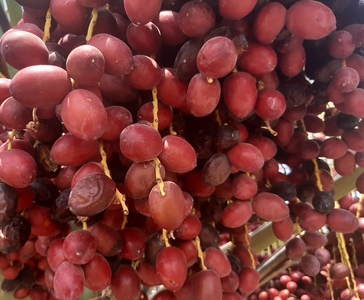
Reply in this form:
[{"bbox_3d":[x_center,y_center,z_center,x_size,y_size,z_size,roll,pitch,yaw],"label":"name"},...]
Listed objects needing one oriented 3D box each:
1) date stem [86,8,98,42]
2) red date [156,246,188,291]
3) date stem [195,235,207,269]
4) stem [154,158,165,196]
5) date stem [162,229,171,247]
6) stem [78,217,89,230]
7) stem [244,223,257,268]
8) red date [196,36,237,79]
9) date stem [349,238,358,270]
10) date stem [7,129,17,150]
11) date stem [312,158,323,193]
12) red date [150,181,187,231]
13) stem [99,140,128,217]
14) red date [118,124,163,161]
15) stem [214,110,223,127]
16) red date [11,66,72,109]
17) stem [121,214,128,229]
[{"bbox_3d":[-0.075,-0.104,0.250,0.004,0.032,0.004,12,-11,-21],"label":"date stem"},{"bbox_3d":[-0.009,0.112,0.285,0.029,0.043,0.029,-2,-22,-3],"label":"red date"},{"bbox_3d":[0.020,0.105,0.305,0.004,0.034,0.004,-14,-12,-1],"label":"date stem"},{"bbox_3d":[-0.016,0.020,0.226,0.005,0.030,0.005,-10,-14,0],"label":"stem"},{"bbox_3d":[-0.014,0.082,0.283,0.004,0.017,0.004,-11,-12,-6],"label":"date stem"},{"bbox_3d":[-0.077,0.058,0.237,0.007,0.012,0.007,-8,-11,0],"label":"stem"},{"bbox_3d":[0.077,0.108,0.337,0.005,0.047,0.005,-11,-9,0],"label":"stem"},{"bbox_3d":[0.027,-0.070,0.226,0.028,0.036,0.028,44,-33,-7],"label":"red date"},{"bbox_3d":[0.332,0.200,0.580,0.005,0.055,0.005,-10,-14,27],"label":"date stem"},{"bbox_3d":[-0.141,-0.008,0.248,0.005,0.019,0.005,0,-10,0],"label":"date stem"},{"bbox_3d":[0.195,0.036,0.430,0.006,0.049,0.006,-12,-13,23],"label":"date stem"},{"bbox_3d":[-0.011,0.044,0.235,0.028,0.038,0.028,-5,-24,-4],"label":"red date"},{"bbox_3d":[-0.055,0.022,0.242,0.007,0.063,0.007,-21,-8,0],"label":"stem"},{"bbox_3d":[-0.031,-0.005,0.232,0.028,0.028,0.037,7,0,33],"label":"red date"},{"bbox_3d":[0.041,-0.035,0.335,0.003,0.019,0.003,-14,-11,8],"label":"stem"},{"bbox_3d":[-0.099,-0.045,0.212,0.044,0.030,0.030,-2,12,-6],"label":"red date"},{"bbox_3d":[-0.054,0.068,0.285,0.003,0.014,0.003,11,-12,-8],"label":"stem"}]

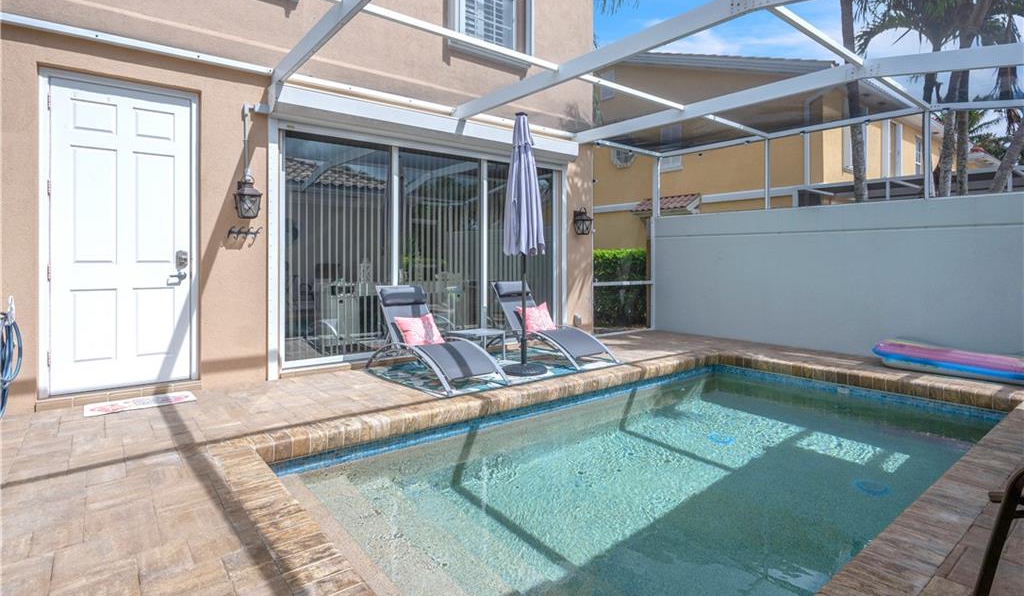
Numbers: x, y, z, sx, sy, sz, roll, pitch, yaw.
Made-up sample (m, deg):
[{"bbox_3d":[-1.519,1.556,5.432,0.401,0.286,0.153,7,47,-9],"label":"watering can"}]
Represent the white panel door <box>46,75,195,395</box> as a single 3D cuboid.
[{"bbox_3d":[-3.165,-0.483,4.190,0.935,2.440,0.070,-2,3,-38],"label":"white panel door"}]

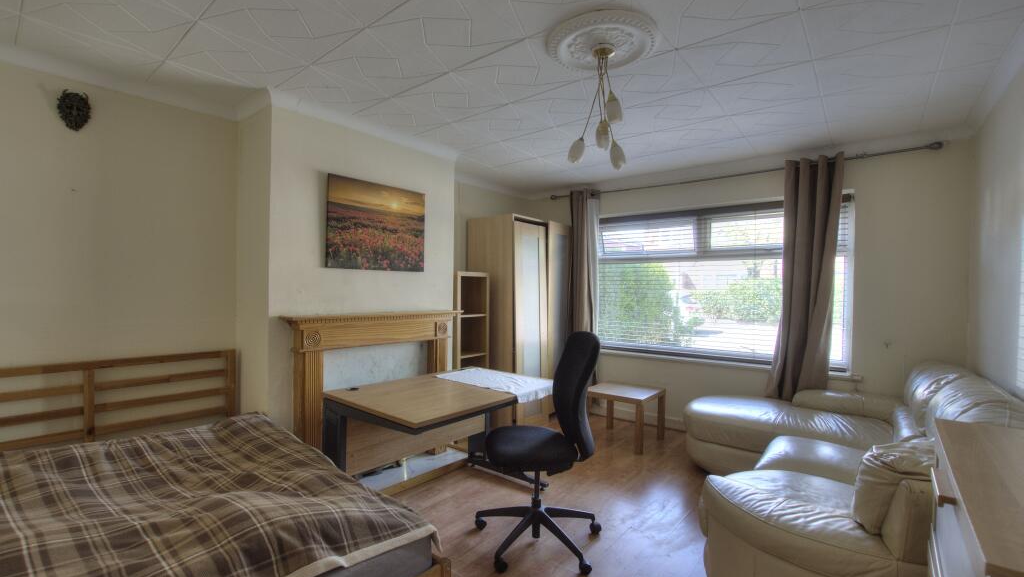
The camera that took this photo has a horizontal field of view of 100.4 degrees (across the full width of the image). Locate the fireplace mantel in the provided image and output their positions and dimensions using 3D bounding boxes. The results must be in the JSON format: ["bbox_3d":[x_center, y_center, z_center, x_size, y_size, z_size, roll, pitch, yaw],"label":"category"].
[{"bbox_3d":[-0.894,0.720,2.975,0.200,1.090,1.307,1,0,41],"label":"fireplace mantel"}]

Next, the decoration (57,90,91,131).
[{"bbox_3d":[-2.279,-0.927,2.222,0.080,0.205,0.128,1,0,41],"label":"decoration"}]

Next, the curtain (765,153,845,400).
[{"bbox_3d":[2.241,0.087,3.302,0.470,2.195,0.160,1,0,41],"label":"curtain"}]

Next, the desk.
[{"bbox_3d":[-0.369,0.950,2.531,0.780,0.720,1.150,1,0,41],"label":"desk"}]

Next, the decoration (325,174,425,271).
[{"bbox_3d":[-0.936,-0.429,3.021,0.030,0.602,0.770,1,0,41],"label":"decoration"}]

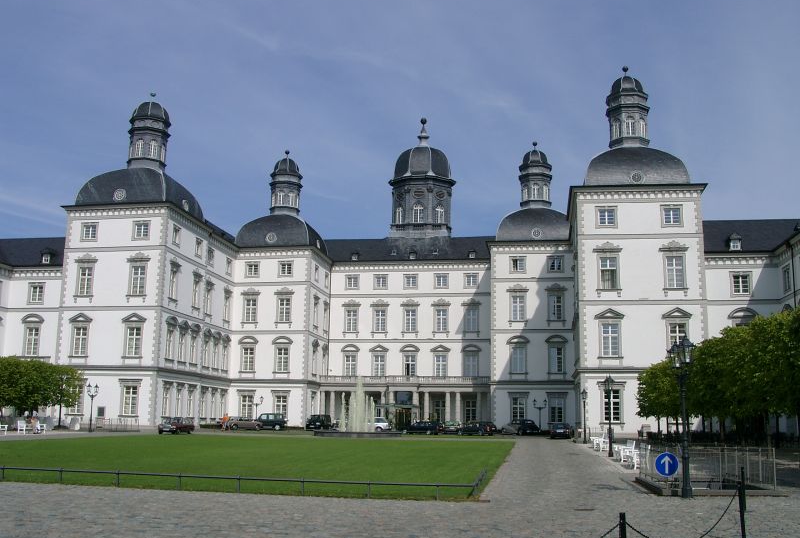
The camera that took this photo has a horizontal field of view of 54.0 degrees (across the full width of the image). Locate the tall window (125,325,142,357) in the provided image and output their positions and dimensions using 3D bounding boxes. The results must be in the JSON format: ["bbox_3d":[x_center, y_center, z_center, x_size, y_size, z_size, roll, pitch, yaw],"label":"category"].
[{"bbox_3d":[-26.870,7.336,79.349,1.831,3.154,0.300,-1,-11,9],"label":"tall window"}]

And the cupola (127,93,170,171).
[{"bbox_3d":[-28.587,-15.526,89.909,4.350,9.368,4.350,-1,-11,9],"label":"cupola"}]

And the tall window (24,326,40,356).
[{"bbox_3d":[-38.066,7.523,81.538,1.731,3.118,0.250,-1,-11,9],"label":"tall window"}]

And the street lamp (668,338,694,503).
[{"bbox_3d":[7.130,3.698,19.863,0.460,4.020,1.300,-1,-11,9],"label":"street lamp"}]

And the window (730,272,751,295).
[{"bbox_3d":[30.158,1.335,69.454,1.648,2.039,0.300,-1,-12,8],"label":"window"}]

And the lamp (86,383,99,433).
[{"bbox_3d":[-26.870,12.135,68.753,1.109,4.255,0.500,-1,-11,9],"label":"lamp"}]

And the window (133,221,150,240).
[{"bbox_3d":[-25.764,-3.794,78.241,1.859,1.936,0.300,-1,-11,9],"label":"window"}]

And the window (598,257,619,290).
[{"bbox_3d":[18.945,0.353,71.214,1.714,3.119,0.300,-1,-11,9],"label":"window"}]

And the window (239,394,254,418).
[{"bbox_3d":[-18.400,16.550,94.411,2.040,3.021,0.300,-1,-11,9],"label":"window"}]

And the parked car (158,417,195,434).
[{"bbox_3d":[-18.717,13.174,66.000,1.700,1.450,4.200,0,-11,6],"label":"parked car"}]

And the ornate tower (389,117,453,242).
[{"bbox_3d":[3.375,-13.801,118.894,9.899,19.038,9.899,-1,-11,9],"label":"ornate tower"}]

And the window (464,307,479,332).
[{"bbox_3d":[9.555,6.738,103.923,1.693,3.235,0.300,-1,-11,9],"label":"window"}]

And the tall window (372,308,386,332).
[{"bbox_3d":[-2.661,6.913,105.889,1.758,3.256,0.300,-1,-11,9],"label":"tall window"}]

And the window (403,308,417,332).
[{"bbox_3d":[1.373,6.850,105.240,1.736,3.276,0.300,-1,-11,9],"label":"window"}]

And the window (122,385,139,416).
[{"bbox_3d":[-26.803,13.068,78.180,1.641,2.924,0.300,-1,-11,9],"label":"window"}]

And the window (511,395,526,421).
[{"bbox_3d":[13.640,16.105,90.071,1.669,2.987,0.300,-1,-12,8],"label":"window"}]

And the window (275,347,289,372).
[{"bbox_3d":[-14.454,11.089,96.661,1.698,3.102,0.300,-1,-11,9],"label":"window"}]

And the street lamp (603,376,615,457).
[{"bbox_3d":[9.967,6.996,37.500,0.550,3.900,0.550,-1,-11,9],"label":"street lamp"}]

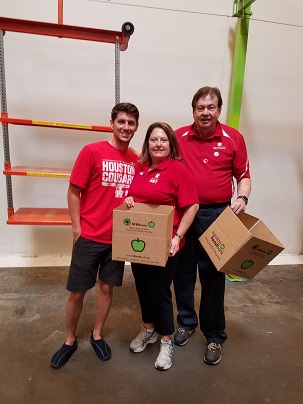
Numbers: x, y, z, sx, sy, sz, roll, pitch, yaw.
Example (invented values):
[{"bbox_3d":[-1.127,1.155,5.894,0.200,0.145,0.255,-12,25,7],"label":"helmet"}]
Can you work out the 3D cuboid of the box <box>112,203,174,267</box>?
[{"bbox_3d":[-0.038,0.176,1.745,0.295,0.279,0.250,5,11,12],"label":"box"}]

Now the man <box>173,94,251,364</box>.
[{"bbox_3d":[0.377,0.185,2.094,0.550,1.850,0.390,5,12,13],"label":"man"}]

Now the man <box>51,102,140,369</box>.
[{"bbox_3d":[-0.320,0.225,2.021,0.580,1.740,0.420,0,12,-13],"label":"man"}]

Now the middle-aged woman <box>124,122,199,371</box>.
[{"bbox_3d":[0.077,0.303,2.023,0.470,1.620,0.410,6,12,19],"label":"middle-aged woman"}]

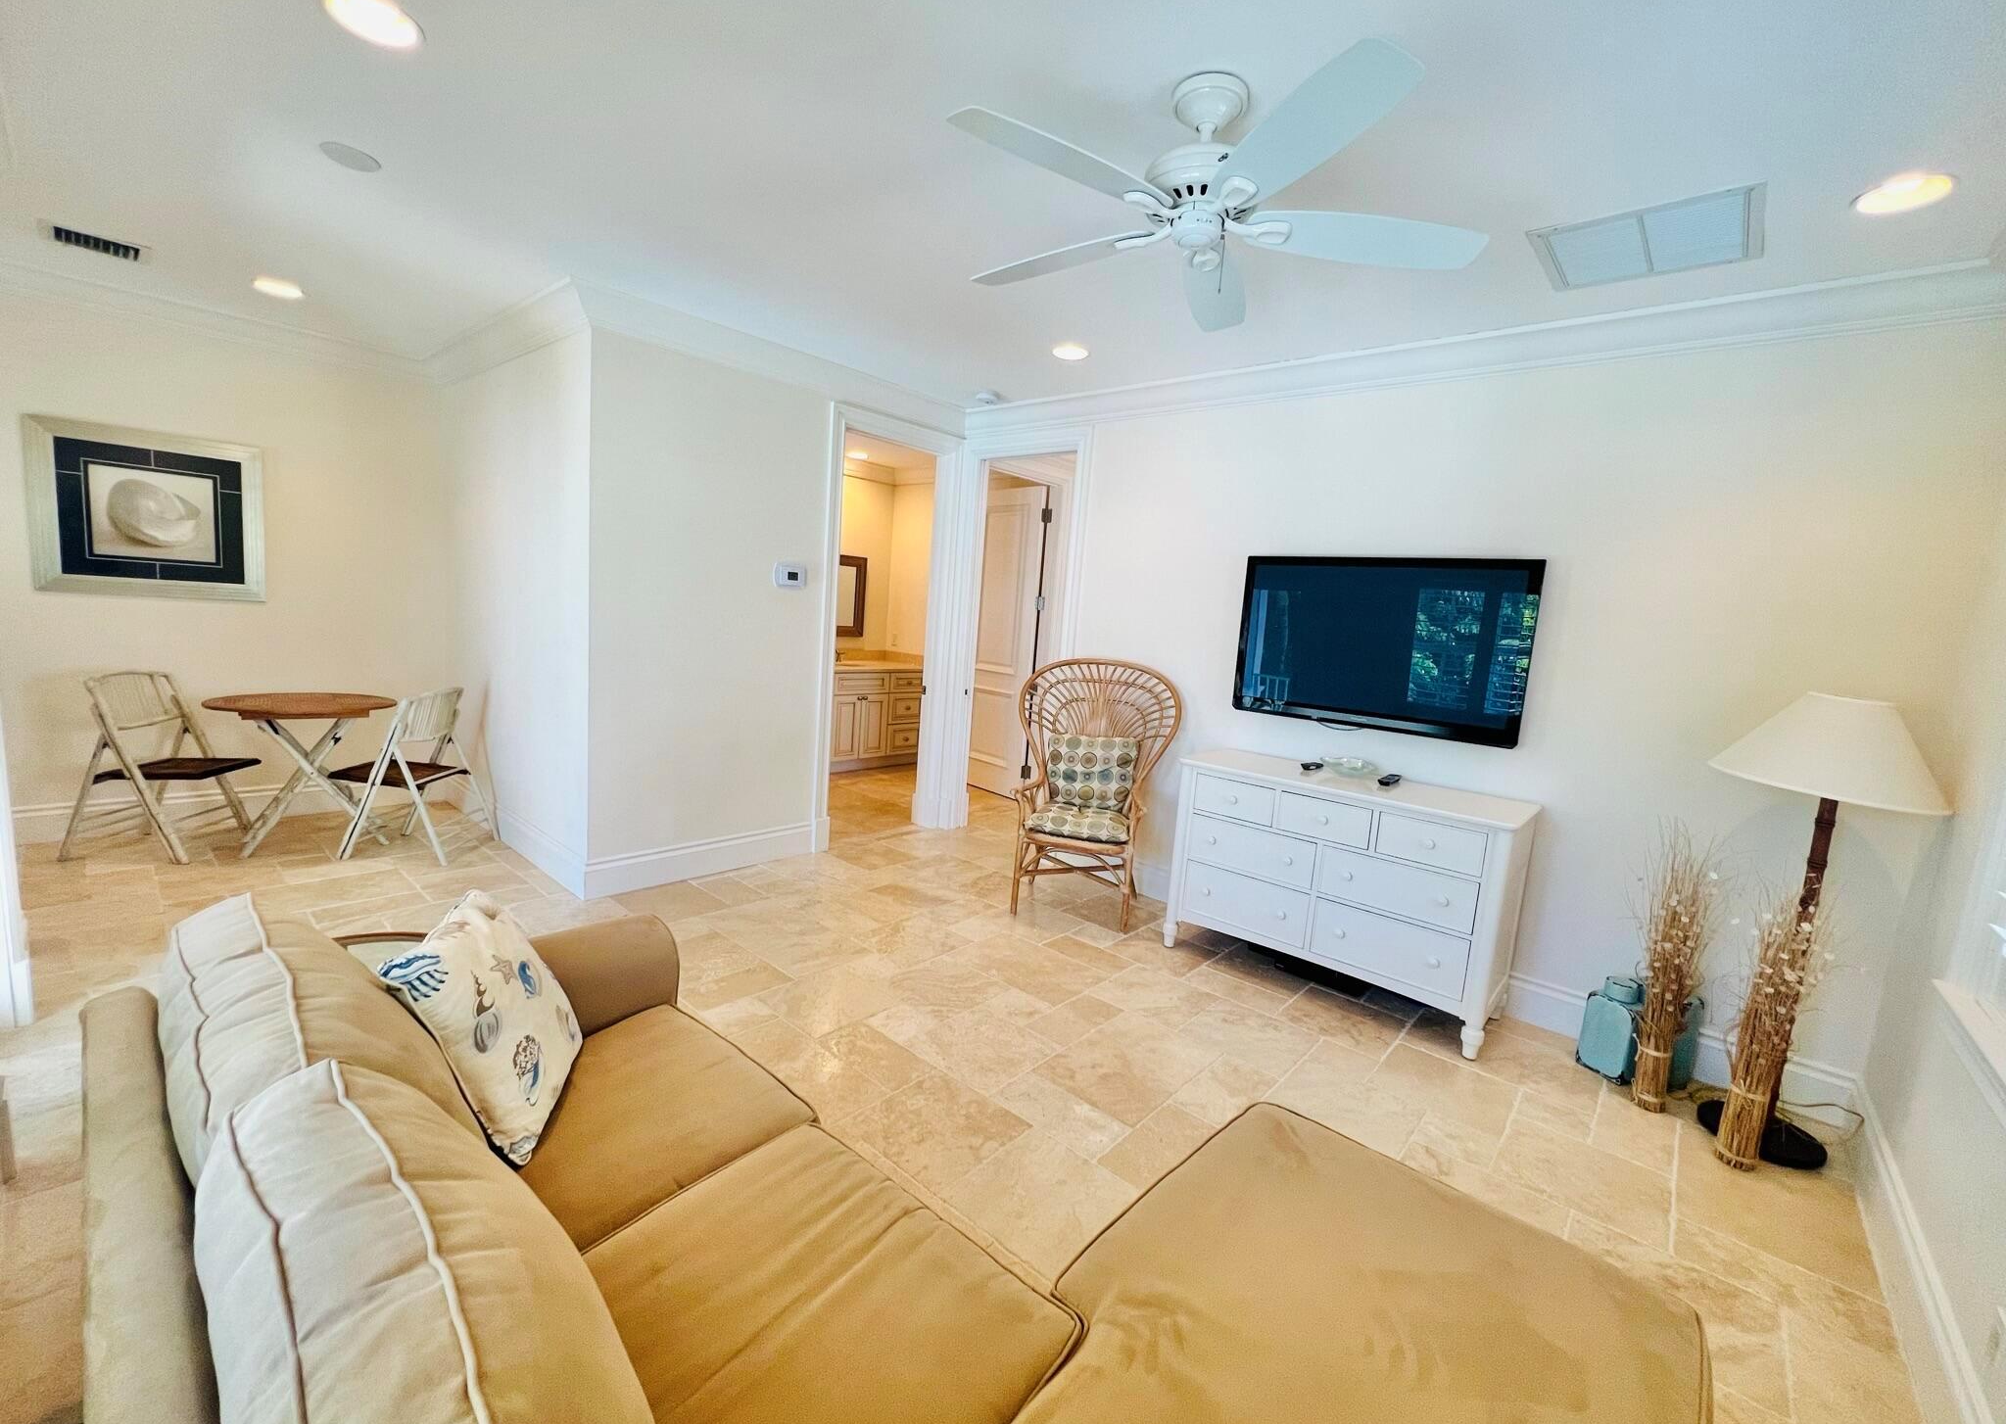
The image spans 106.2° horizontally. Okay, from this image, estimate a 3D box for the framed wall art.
[{"bbox_3d":[-4.404,-1.019,3.921,0.035,0.833,0.810,11,10,40],"label":"framed wall art"}]

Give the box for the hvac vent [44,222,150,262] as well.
[{"bbox_3d":[-3.788,-1.957,3.151,0.221,0.030,0.295,10,9,40],"label":"hvac vent"}]

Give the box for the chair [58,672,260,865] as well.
[{"bbox_3d":[-4.232,0.262,3.799,0.566,0.870,0.459,3,8,-10],"label":"chair"}]

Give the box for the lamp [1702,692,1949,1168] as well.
[{"bbox_3d":[2.484,0.664,2.346,0.509,1.446,0.509,10,9,40],"label":"lamp"}]

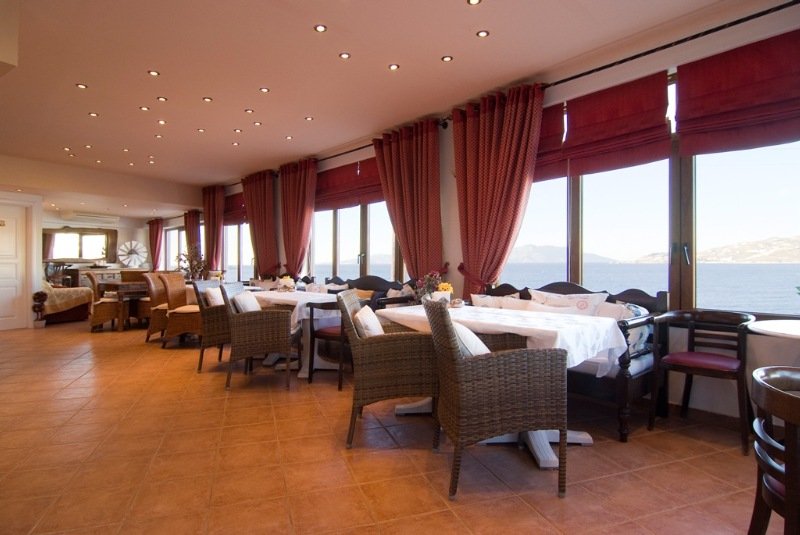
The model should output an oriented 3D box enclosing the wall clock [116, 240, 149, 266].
[{"bbox_3d":[-6.541,-0.346,9.797,0.640,0.640,0.070,-1,1,-45],"label":"wall clock"}]

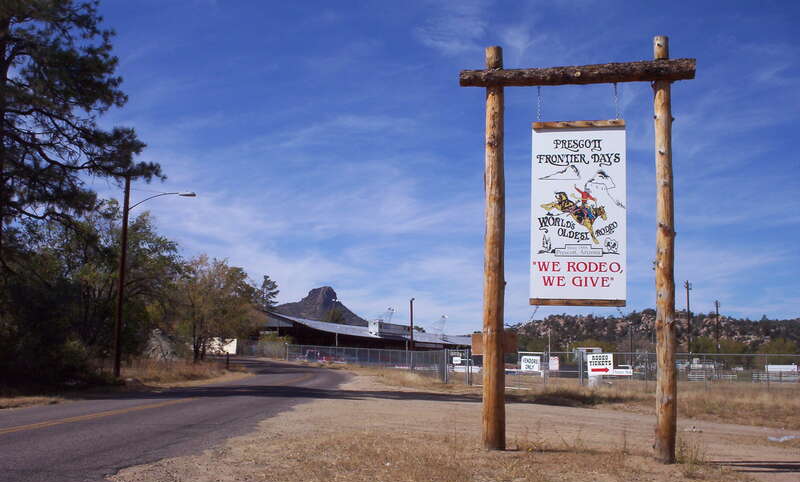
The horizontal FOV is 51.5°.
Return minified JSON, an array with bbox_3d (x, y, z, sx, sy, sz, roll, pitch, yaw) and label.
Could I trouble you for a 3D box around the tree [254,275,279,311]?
[{"bbox_3d":[-23.539,12.927,144.444,4.500,14.042,4.500,1,-7,0],"label":"tree"}]

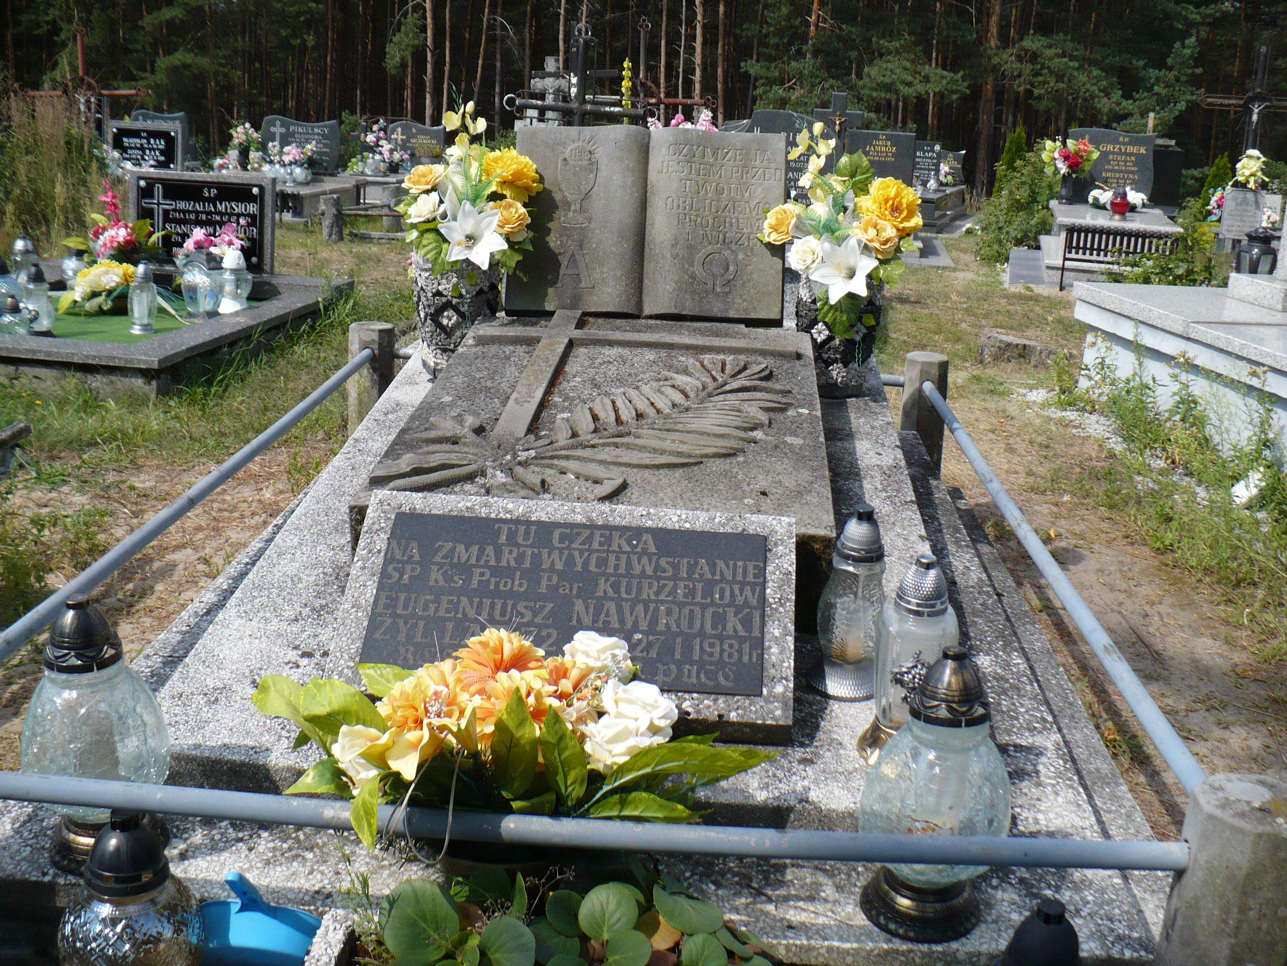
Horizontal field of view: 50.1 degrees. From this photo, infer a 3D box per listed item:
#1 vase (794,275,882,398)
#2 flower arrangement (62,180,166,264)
[{"bbox_3d":[0.458,-0.352,3.289,0.208,0.280,0.208,3,23,3],"label":"vase"},{"bbox_3d":[-2.292,-1.129,5.950,0.420,0.350,0.300,3,17,3],"label":"flower arrangement"}]

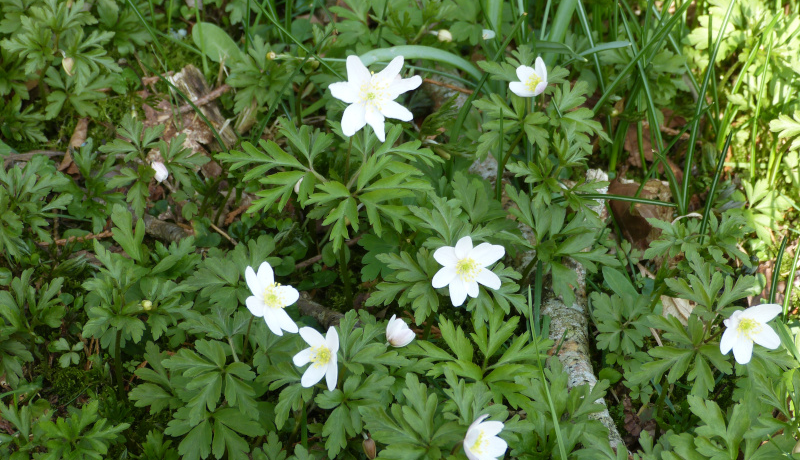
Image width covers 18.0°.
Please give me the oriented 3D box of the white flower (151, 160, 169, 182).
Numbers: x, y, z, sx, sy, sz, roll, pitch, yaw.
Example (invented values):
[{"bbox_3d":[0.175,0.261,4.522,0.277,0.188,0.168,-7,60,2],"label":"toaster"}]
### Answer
[{"bbox_3d":[-0.130,-0.032,1.360,0.009,0.013,0.009,-20,21,6],"label":"white flower"}]

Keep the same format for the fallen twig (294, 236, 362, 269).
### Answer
[{"bbox_3d":[-0.037,0.011,1.300,0.043,0.004,0.004,-25,46,-19],"label":"fallen twig"}]

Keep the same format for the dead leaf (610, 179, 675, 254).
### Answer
[{"bbox_3d":[0.134,-0.008,1.400,0.037,0.015,0.046,0,56,0],"label":"dead leaf"}]

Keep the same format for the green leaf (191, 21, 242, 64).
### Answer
[{"bbox_3d":[-0.101,-0.104,1.407,0.020,0.006,0.042,-41,64,-16],"label":"green leaf"}]

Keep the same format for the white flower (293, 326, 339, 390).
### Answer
[{"bbox_3d":[-0.037,0.058,1.129,0.030,0.030,0.013,33,5,33],"label":"white flower"}]

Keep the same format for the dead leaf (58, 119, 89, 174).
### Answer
[{"bbox_3d":[-0.177,-0.045,1.361,0.014,0.010,0.040,13,63,15],"label":"dead leaf"}]

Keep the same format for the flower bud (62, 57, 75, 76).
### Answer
[{"bbox_3d":[-0.188,-0.093,1.430,0.007,0.013,0.007,-11,27,3],"label":"flower bud"}]

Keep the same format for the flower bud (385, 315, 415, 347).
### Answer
[{"bbox_3d":[0.000,0.046,1.143,0.013,0.013,0.015,34,85,0],"label":"flower bud"}]

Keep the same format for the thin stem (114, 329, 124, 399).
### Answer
[{"bbox_3d":[-0.134,0.064,1.209,0.003,0.048,0.003,3,40,0],"label":"thin stem"}]

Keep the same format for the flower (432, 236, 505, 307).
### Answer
[{"bbox_3d":[0.034,0.021,1.260,0.036,0.013,0.036,0,76,2],"label":"flower"}]

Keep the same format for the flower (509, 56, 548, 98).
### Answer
[{"bbox_3d":[0.070,-0.084,1.380,0.023,0.019,0.022,0,56,14],"label":"flower"}]

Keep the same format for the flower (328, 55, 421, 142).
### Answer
[{"bbox_3d":[-0.012,-0.063,1.200,0.043,0.014,0.042,0,76,0],"label":"flower"}]

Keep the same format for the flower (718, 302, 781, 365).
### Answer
[{"bbox_3d":[0.170,0.050,1.220,0.034,0.016,0.033,0,78,-24],"label":"flower"}]

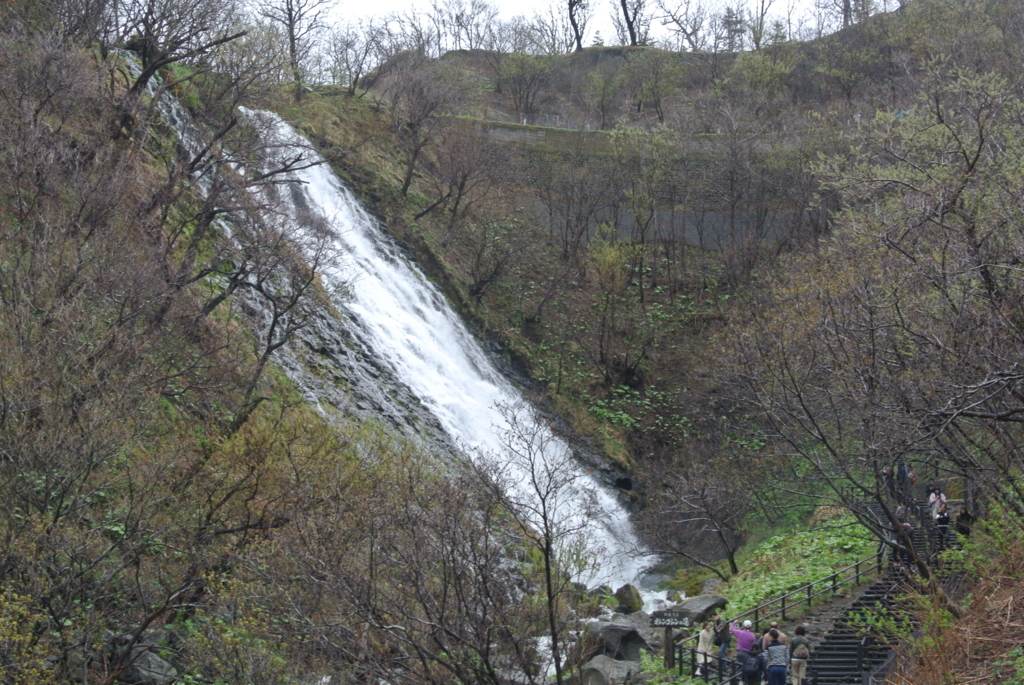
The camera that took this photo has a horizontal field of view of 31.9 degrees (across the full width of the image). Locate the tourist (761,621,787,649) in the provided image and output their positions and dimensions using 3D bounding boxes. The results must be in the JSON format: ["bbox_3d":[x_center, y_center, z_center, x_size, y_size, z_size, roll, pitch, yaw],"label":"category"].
[{"bbox_3d":[6.633,7.902,45.500,0.580,1.670,0.420,2,-7,-15],"label":"tourist"}]

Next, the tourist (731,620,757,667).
[{"bbox_3d":[6.001,8.023,46.500,0.650,1.680,0.480,2,-7,-18],"label":"tourist"}]

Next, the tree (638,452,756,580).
[{"bbox_3d":[6.826,6.402,66.000,4.300,4.500,3.800,0,-7,0],"label":"tree"}]

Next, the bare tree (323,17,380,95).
[{"bbox_3d":[-10.671,-19.067,120.000,3.700,5.200,3.400,0,-7,0],"label":"bare tree"}]

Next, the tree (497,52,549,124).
[{"bbox_3d":[0.866,-20.958,148.000,4.200,5.900,3.900,0,-7,0],"label":"tree"}]

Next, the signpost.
[{"bbox_3d":[4.477,8.390,50.500,1.170,1.720,0.240,-1,-7,6],"label":"signpost"}]

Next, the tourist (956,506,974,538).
[{"bbox_3d":[15.262,6.358,60.500,0.550,1.620,0.420,-2,-7,18],"label":"tourist"}]

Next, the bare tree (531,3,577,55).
[{"bbox_3d":[3.771,-28.443,163.000,4.100,4.600,3.600,0,-7,0],"label":"bare tree"}]

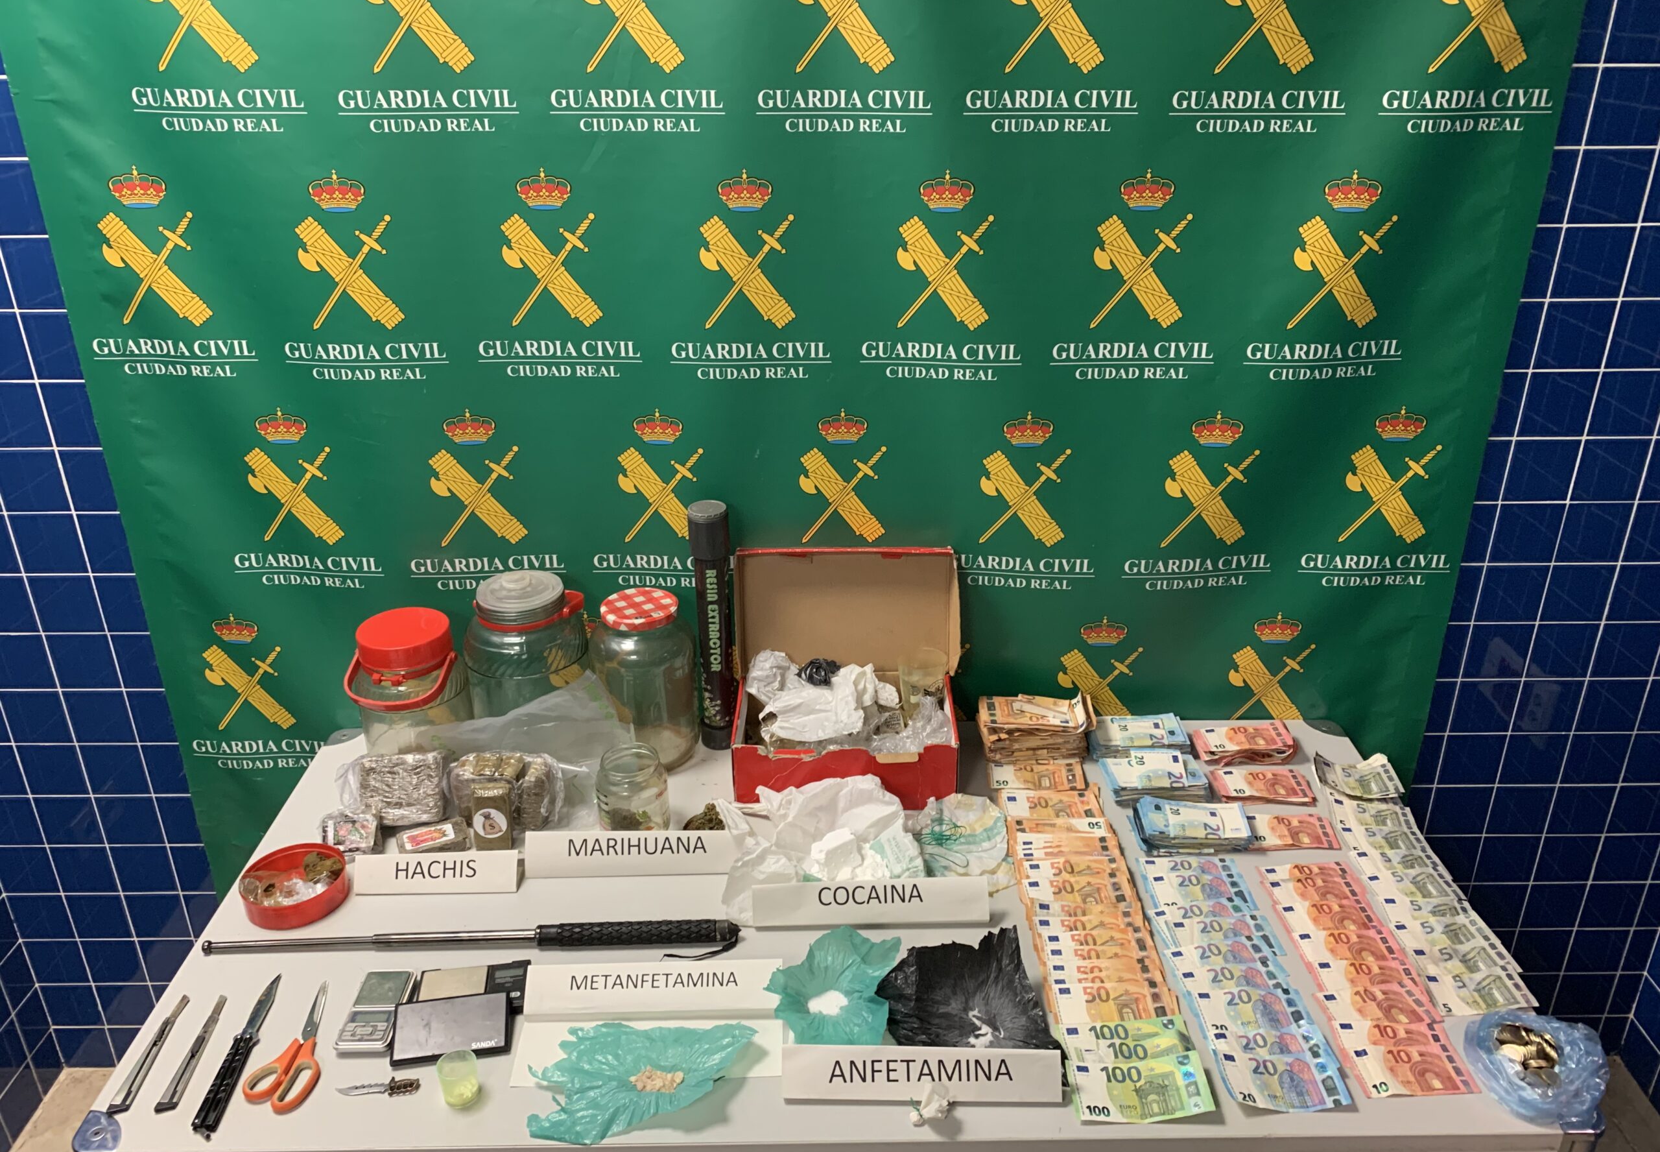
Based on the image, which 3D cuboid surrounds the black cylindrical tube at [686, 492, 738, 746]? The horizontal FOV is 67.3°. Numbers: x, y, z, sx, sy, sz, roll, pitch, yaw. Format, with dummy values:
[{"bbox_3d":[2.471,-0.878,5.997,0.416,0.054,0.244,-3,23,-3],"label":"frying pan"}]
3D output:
[{"bbox_3d":[-0.178,0.085,1.899,0.055,0.395,0.055,-1,25,0],"label":"black cylindrical tube"}]

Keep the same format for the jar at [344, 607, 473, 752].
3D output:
[{"bbox_3d":[-0.626,0.187,1.876,0.168,0.240,0.170,-1,25,0],"label":"jar"}]

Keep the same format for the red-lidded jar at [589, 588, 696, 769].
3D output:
[{"bbox_3d":[-0.284,0.159,1.917,0.160,0.249,0.160,-1,25,0],"label":"red-lidded jar"}]

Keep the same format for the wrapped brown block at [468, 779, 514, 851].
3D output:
[{"bbox_3d":[-0.468,0.336,1.736,0.050,0.087,0.030,-3,20,-4],"label":"wrapped brown block"}]

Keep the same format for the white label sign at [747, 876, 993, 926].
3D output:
[{"bbox_3d":[0.053,0.410,1.590,0.298,0.048,0.050,-1,25,-1],"label":"white label sign"}]

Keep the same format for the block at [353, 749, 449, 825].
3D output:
[{"bbox_3d":[-0.610,0.306,1.789,0.120,0.100,0.034,-2,13,-2],"label":"block"}]

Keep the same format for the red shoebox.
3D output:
[{"bbox_3d":[0.024,0.147,1.857,0.330,0.315,0.230,0,25,2],"label":"red shoebox"}]

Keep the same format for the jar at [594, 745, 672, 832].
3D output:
[{"bbox_3d":[-0.277,0.306,1.760,0.103,0.115,0.103,-1,25,0],"label":"jar"}]

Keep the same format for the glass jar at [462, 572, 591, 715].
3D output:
[{"bbox_3d":[-0.455,0.151,1.896,0.185,0.284,0.185,-1,25,0],"label":"glass jar"}]

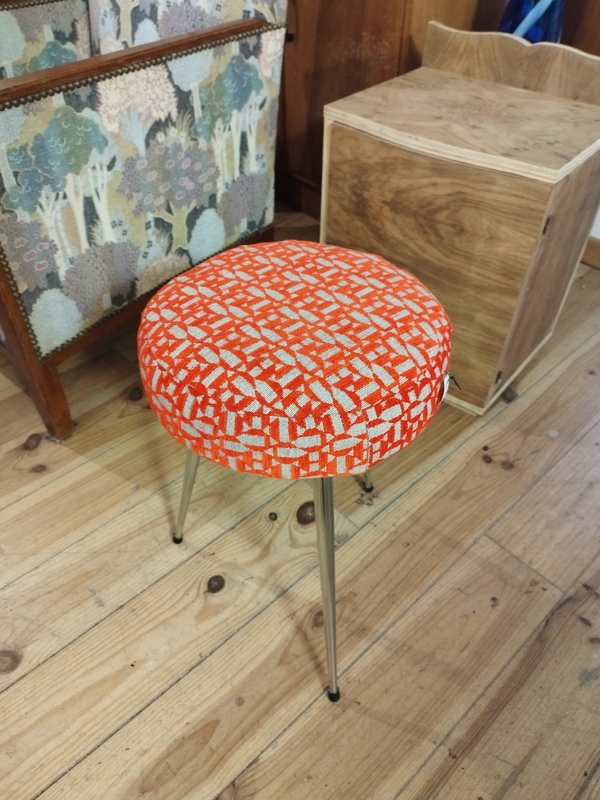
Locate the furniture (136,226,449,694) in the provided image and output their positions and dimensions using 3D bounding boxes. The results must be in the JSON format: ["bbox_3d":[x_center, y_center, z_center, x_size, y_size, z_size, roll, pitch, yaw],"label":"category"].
[{"bbox_3d":[0.023,0.097,0.691,0.346,0.469,0.350,1,44,-1],"label":"furniture"}]

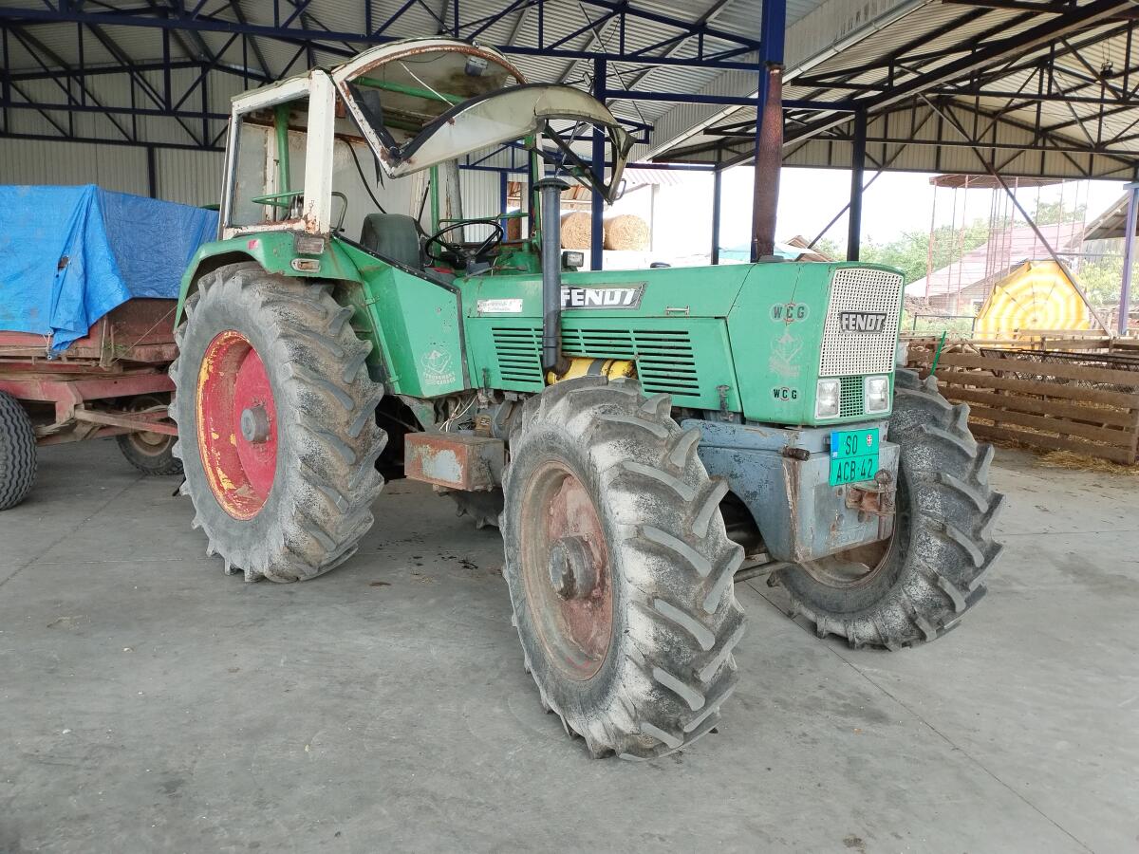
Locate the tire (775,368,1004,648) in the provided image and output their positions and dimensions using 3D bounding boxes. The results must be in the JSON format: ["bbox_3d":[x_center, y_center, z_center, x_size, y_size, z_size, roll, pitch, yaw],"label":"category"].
[{"bbox_3d":[1.317,0.343,3.824,0.380,1.220,1.250,-2,7,-25],"label":"tire"}]

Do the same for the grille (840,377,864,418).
[{"bbox_3d":[1.016,-0.109,3.073,0.165,0.145,0.030,-5,13,-44],"label":"grille"}]

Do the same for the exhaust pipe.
[{"bbox_3d":[-0.080,-0.646,3.670,0.140,0.832,0.140,1,6,0],"label":"exhaust pipe"}]

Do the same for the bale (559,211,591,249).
[{"bbox_3d":[0.219,-6.064,26.907,1.380,1.280,1.200,-2,7,-22],"label":"bale"}]

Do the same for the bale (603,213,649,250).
[{"bbox_3d":[1.711,-6.171,27.707,1.380,1.280,1.200,-2,7,-22],"label":"bale"}]

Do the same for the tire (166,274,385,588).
[{"bbox_3d":[-1.661,-0.045,4.713,0.470,1.690,1.730,-5,9,-44],"label":"tire"}]

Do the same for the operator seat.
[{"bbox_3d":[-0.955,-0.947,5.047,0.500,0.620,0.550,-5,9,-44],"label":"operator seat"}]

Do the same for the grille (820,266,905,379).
[{"bbox_3d":[1.037,-0.373,3.025,0.540,0.376,0.050,-5,13,-44],"label":"grille"}]

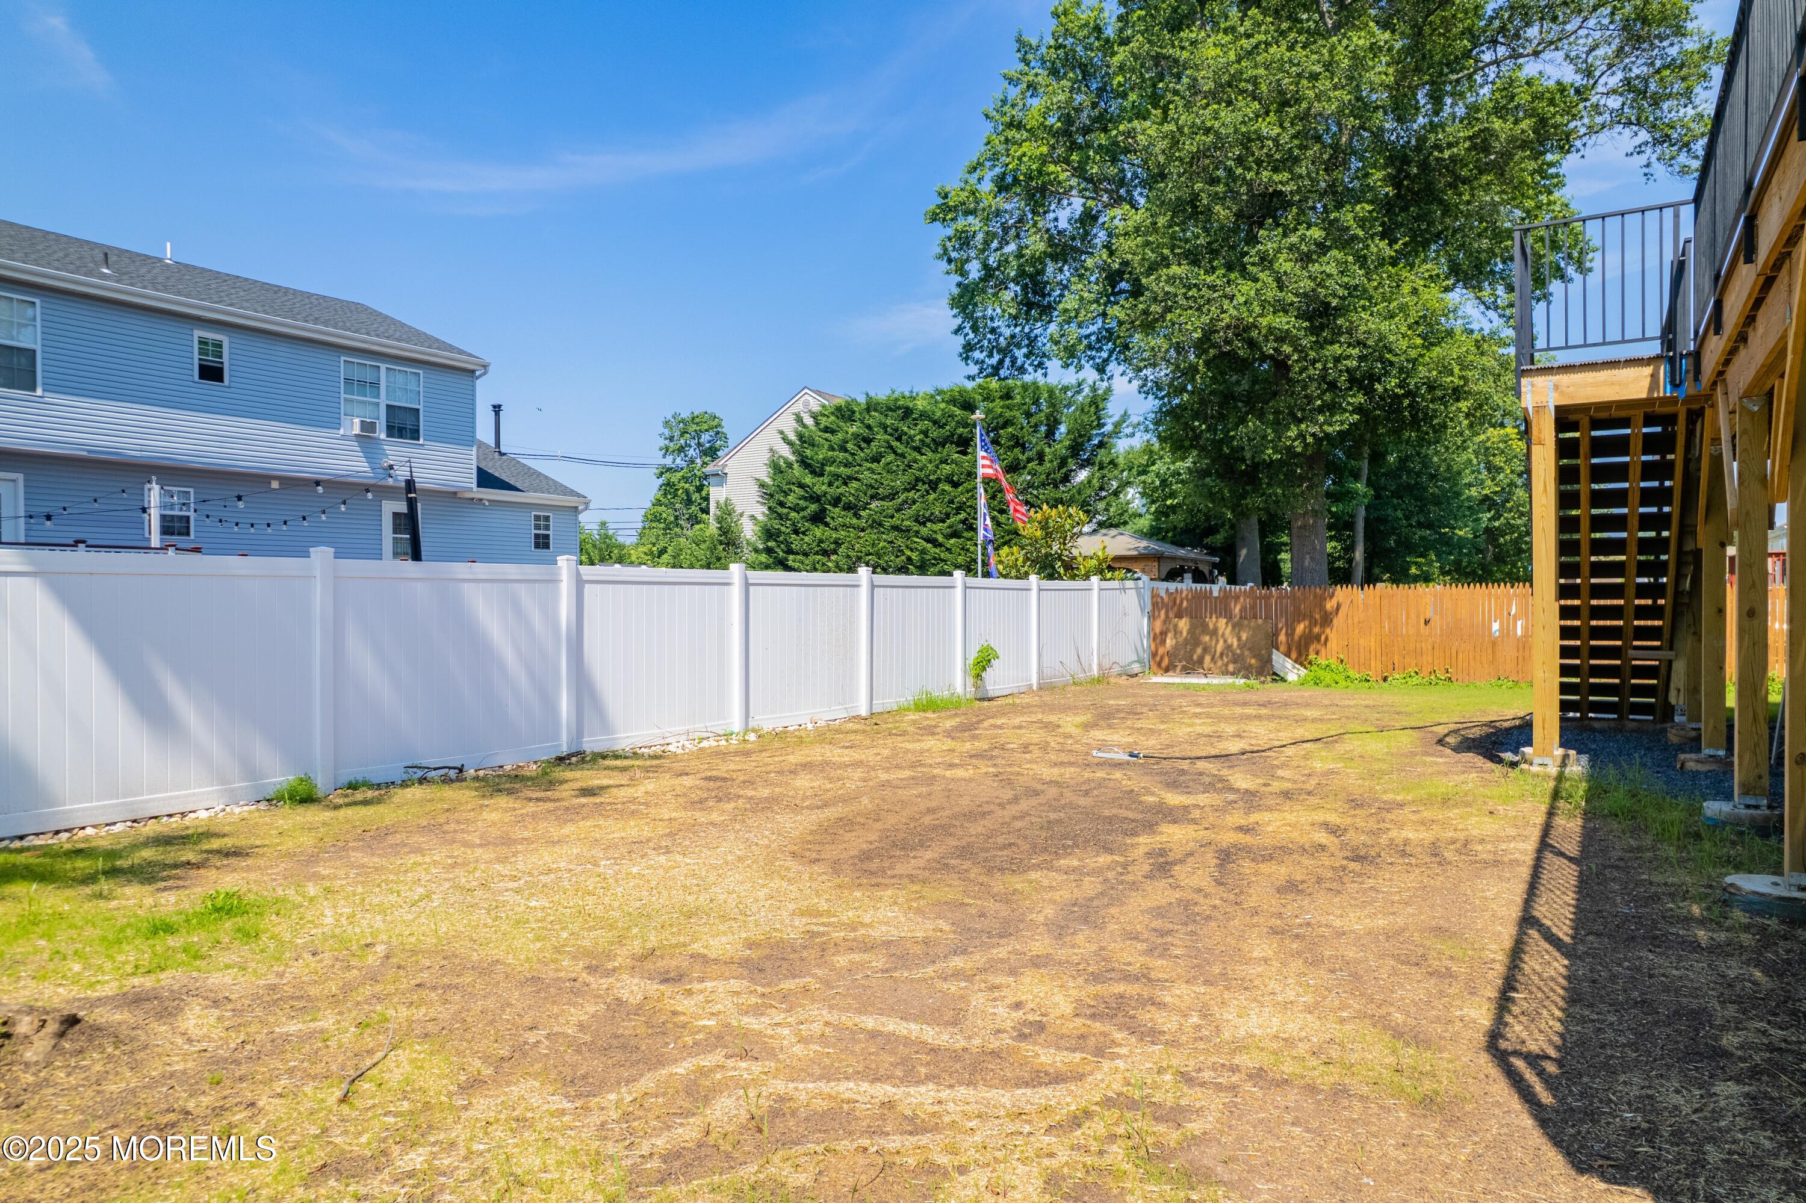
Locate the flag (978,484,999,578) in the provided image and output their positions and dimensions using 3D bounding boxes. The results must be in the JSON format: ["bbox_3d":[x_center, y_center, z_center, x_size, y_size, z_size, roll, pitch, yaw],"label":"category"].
[{"bbox_3d":[1.430,-1.120,18.400,0.360,1.620,0.200,0,0,6],"label":"flag"}]

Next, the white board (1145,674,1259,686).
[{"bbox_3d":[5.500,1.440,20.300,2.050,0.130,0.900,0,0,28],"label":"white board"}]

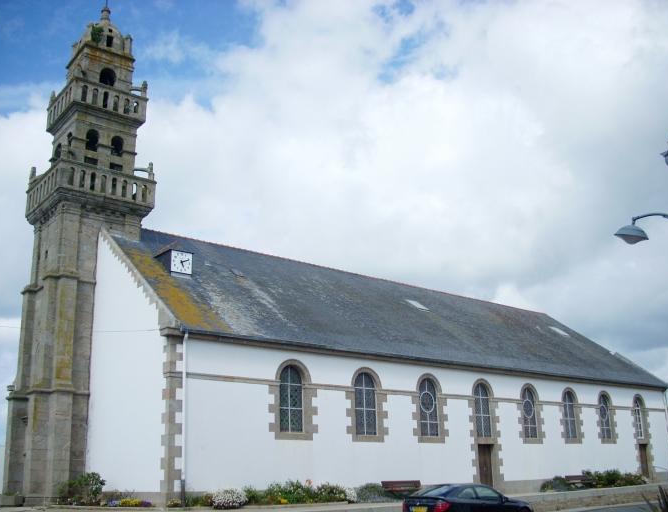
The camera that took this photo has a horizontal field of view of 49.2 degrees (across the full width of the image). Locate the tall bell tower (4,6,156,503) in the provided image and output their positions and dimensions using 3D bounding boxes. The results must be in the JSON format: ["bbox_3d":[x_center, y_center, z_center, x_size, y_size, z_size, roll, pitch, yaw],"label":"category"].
[{"bbox_3d":[-11.635,-1.209,34.503,4.570,24.620,4.570,13,-22,-38],"label":"tall bell tower"}]

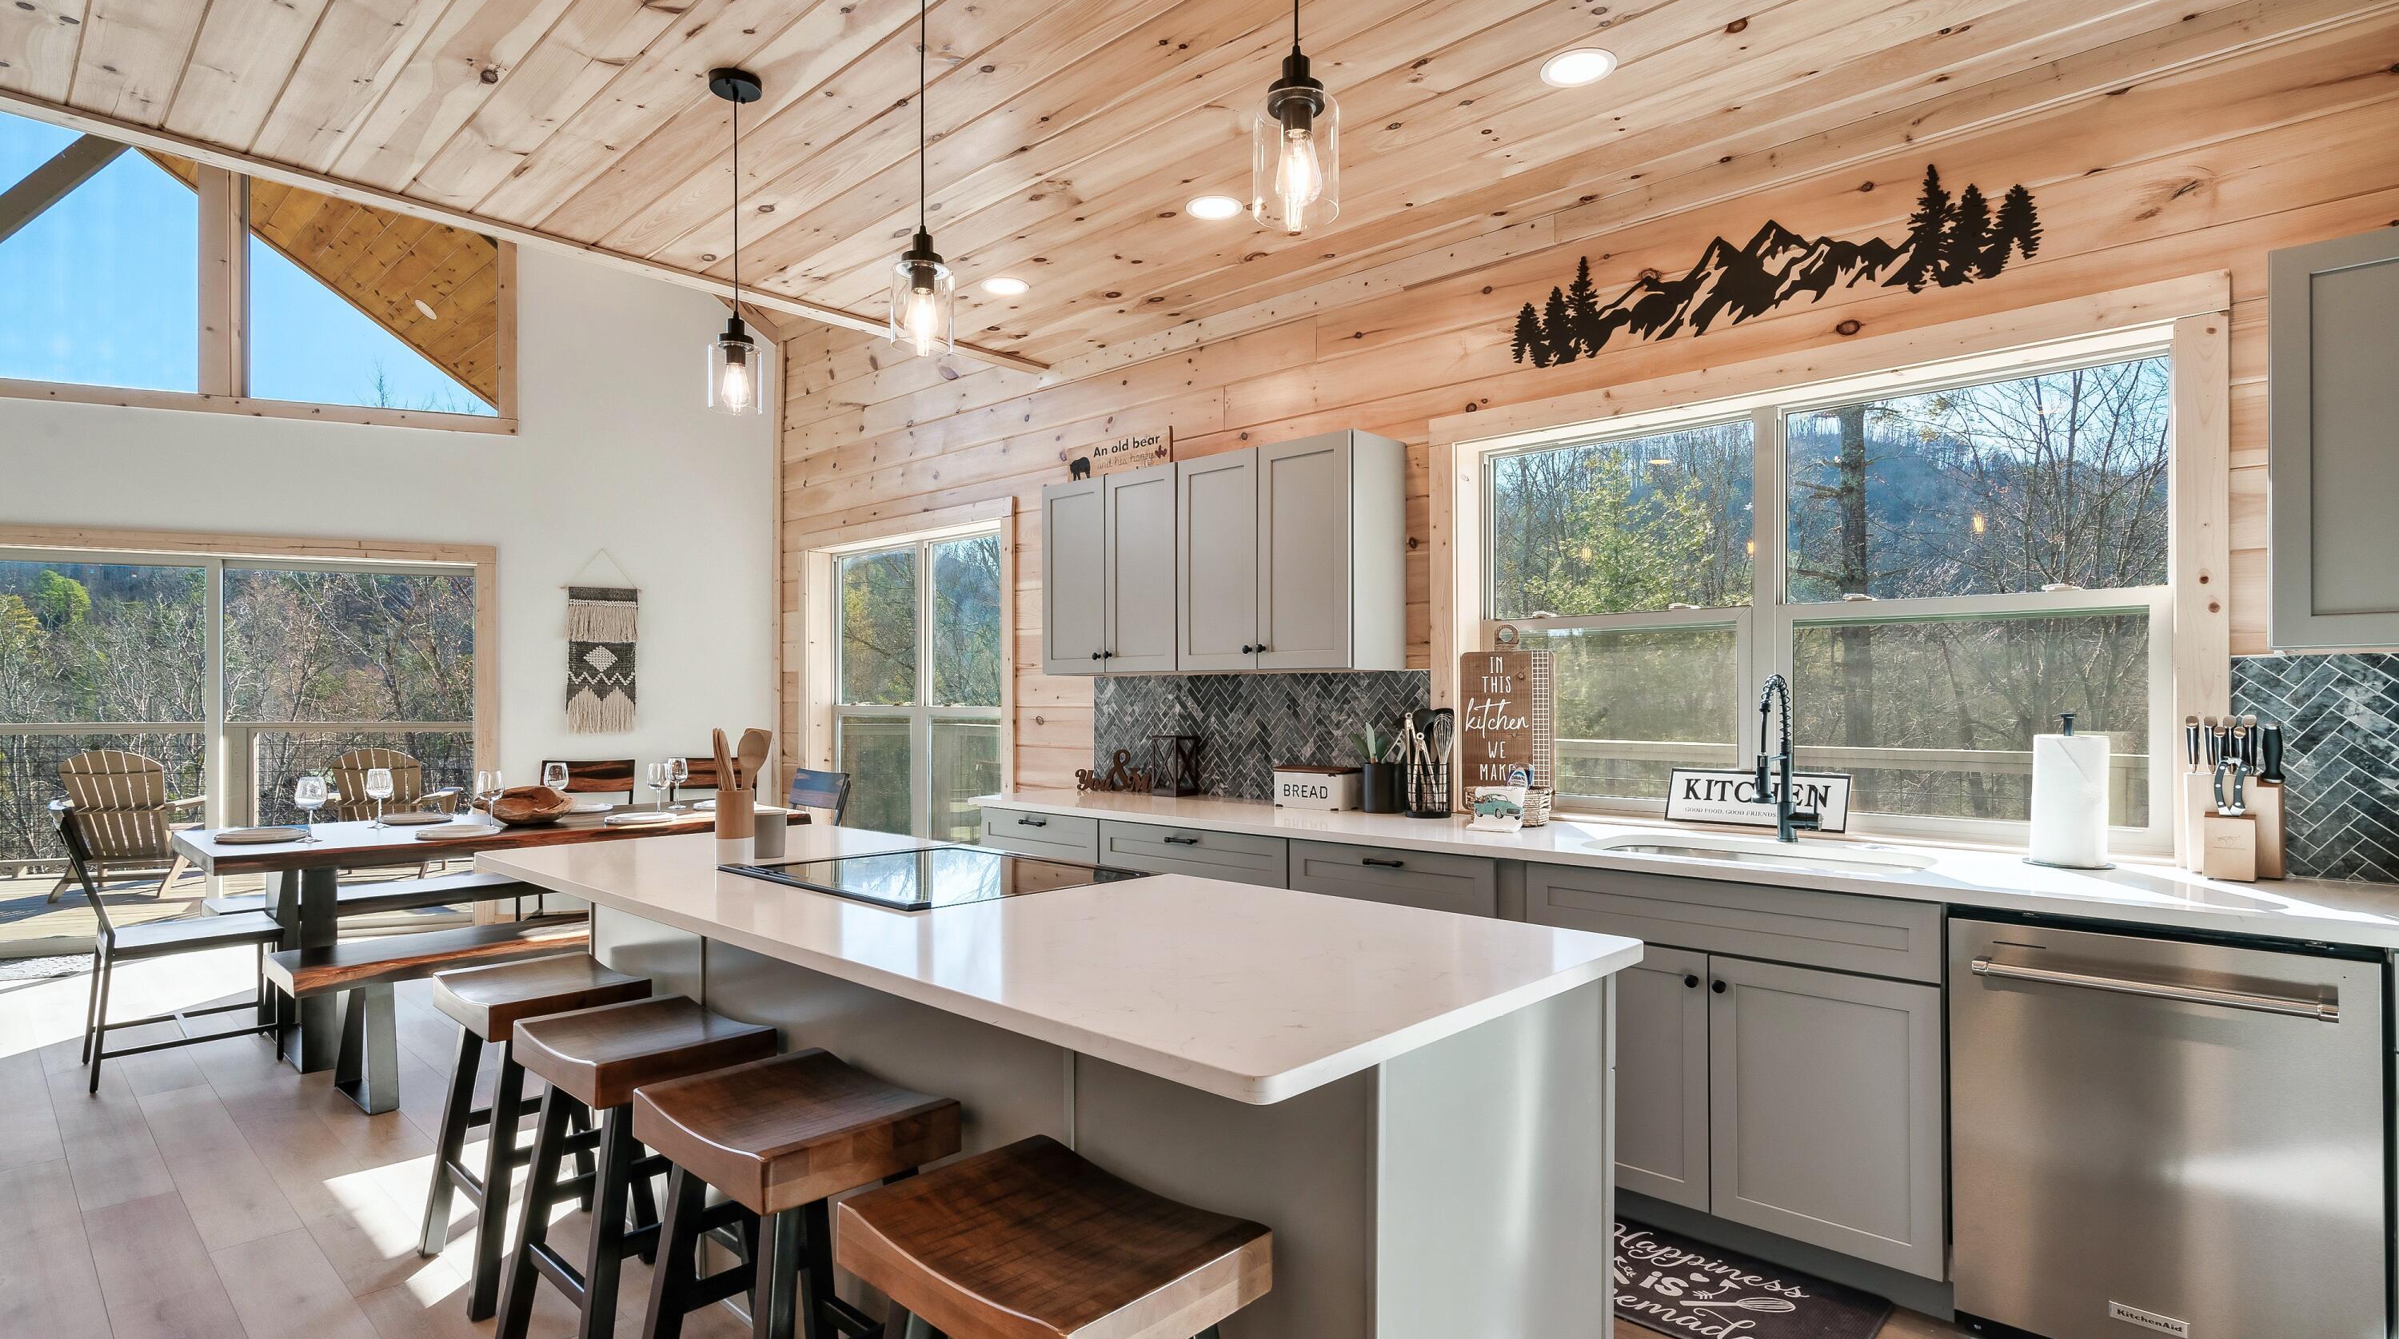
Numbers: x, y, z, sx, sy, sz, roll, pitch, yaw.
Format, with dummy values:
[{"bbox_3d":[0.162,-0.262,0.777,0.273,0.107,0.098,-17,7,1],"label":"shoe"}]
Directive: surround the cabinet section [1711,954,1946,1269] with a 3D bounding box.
[{"bbox_3d":[1.533,0.950,2.671,0.447,0.595,0.600,-1,-1,41],"label":"cabinet section"}]

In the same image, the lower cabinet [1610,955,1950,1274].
[{"bbox_3d":[1.385,0.955,2.833,0.905,0.620,0.620,-1,-2,42],"label":"lower cabinet"}]

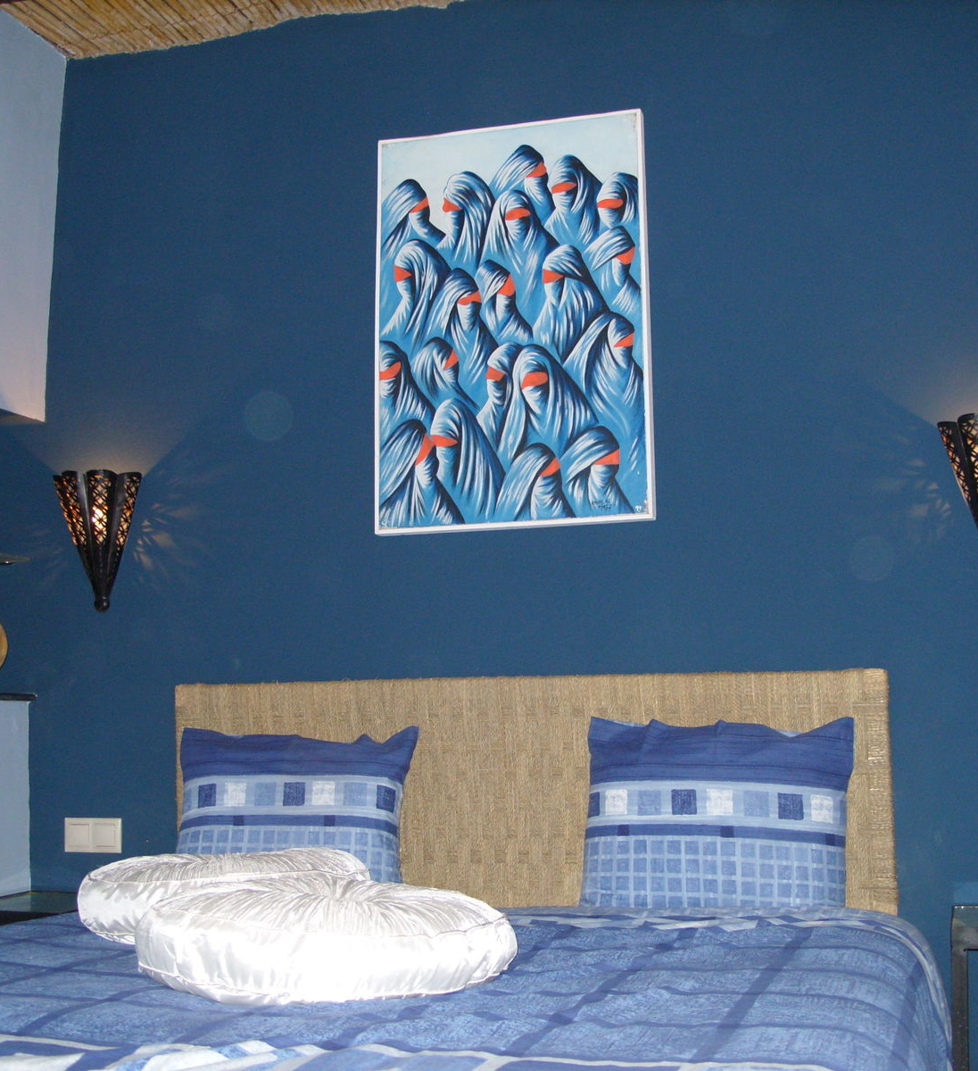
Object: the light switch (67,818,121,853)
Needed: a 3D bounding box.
[{"bbox_3d":[-0.969,0.738,3.852,0.154,0.083,0.011,-3,-7,16],"label":"light switch"}]

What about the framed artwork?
[{"bbox_3d":[0.052,-0.496,3.692,0.657,0.962,0.030,-3,-7,16],"label":"framed artwork"}]

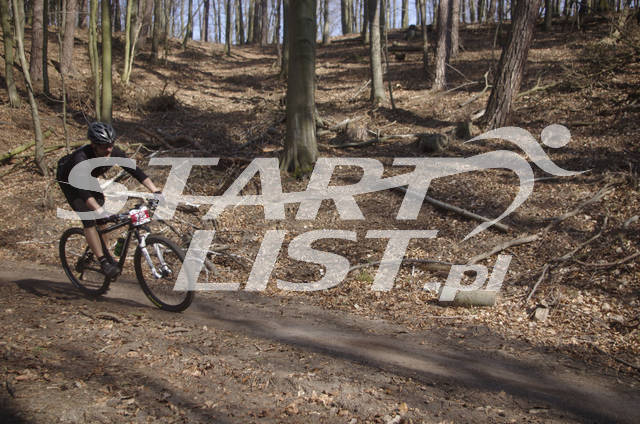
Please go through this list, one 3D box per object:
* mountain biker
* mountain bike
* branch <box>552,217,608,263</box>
[{"bbox_3d":[-1.910,-0.092,5.740,0.900,1.420,0.660,3,16,32],"label":"mountain biker"},{"bbox_3d":[-1.835,0.370,5.850,1.780,1.010,0.650,3,16,32],"label":"mountain bike"},{"bbox_3d":[3.190,0.340,7.800,1.350,0.420,0.240,-3,4,-42],"label":"branch"}]

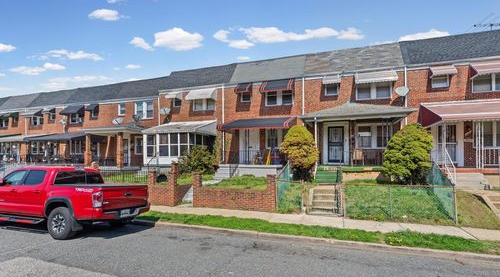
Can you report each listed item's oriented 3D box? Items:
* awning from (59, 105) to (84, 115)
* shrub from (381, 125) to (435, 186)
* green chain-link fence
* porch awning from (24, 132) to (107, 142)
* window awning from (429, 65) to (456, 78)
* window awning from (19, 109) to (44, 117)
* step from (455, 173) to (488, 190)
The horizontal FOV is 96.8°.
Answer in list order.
[{"bbox_3d":[-15.082,-2.459,18.822,2.086,0.750,0.580,-1,-3,18],"label":"awning"},{"bbox_3d":[6.423,0.620,9.000,1.650,2.350,1.650,-1,-2,18],"label":"shrub"},{"bbox_3d":[4.480,1.620,7.200,2.900,1.550,1.500,-1,-1,19],"label":"green chain-link fence"},{"bbox_3d":[-14.498,-0.155,17.581,5.000,0.850,2.450,-1,-2,18],"label":"porch awning"},{"bbox_3d":[9.800,-3.420,11.170,1.030,0.560,0.520,-1,-1,19],"label":"window awning"},{"bbox_3d":[-19.991,-2.391,20.372,2.114,0.690,0.620,-1,-3,18],"label":"window awning"},{"bbox_3d":[8.206,1.571,8.347,1.114,0.570,0.680,-1,-3,18],"label":"step"}]

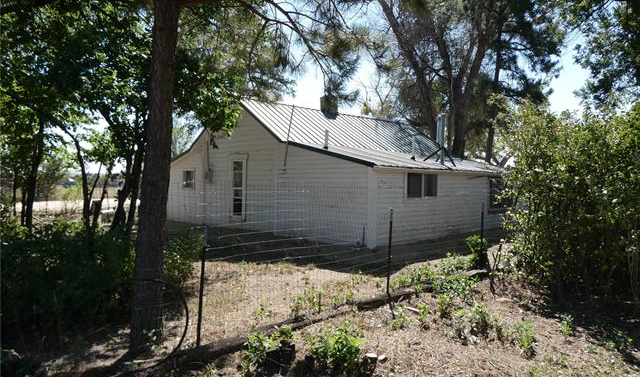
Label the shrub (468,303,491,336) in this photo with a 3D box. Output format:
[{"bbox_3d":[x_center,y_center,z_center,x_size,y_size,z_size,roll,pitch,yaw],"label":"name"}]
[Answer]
[{"bbox_3d":[1.695,1.364,4.705,0.224,0.331,0.212,1,1,20],"label":"shrub"}]

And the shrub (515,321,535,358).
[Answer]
[{"bbox_3d":[1.920,1.393,4.157,0.180,0.293,0.171,1,1,25],"label":"shrub"}]

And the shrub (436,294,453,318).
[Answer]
[{"bbox_3d":[1.461,1.375,5.196,0.180,0.290,0.171,1,1,16],"label":"shrub"}]

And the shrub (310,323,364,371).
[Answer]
[{"bbox_3d":[0.145,1.349,3.844,0.424,0.358,0.403,1,1,2],"label":"shrub"}]

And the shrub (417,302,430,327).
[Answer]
[{"bbox_3d":[1.153,1.389,4.930,0.150,0.266,0.142,1,1,13],"label":"shrub"}]

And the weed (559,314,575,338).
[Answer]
[{"bbox_3d":[2.570,1.420,4.618,0.160,0.237,0.152,1,1,29],"label":"weed"}]

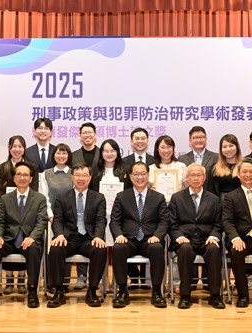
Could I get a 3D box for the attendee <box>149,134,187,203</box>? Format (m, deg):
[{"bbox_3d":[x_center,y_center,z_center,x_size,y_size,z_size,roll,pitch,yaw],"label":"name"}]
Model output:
[{"bbox_3d":[0.438,0.490,6.321,0.430,1.639,0.340,0,-3,2],"label":"attendee"}]

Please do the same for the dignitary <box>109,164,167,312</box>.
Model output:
[{"bbox_3d":[0.125,0.598,5.595,0.540,1.310,0.760,0,-3,0],"label":"dignitary"}]

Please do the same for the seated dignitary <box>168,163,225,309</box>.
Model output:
[{"bbox_3d":[0.655,0.616,5.660,0.530,1.311,0.740,0,-3,4],"label":"seated dignitary"}]

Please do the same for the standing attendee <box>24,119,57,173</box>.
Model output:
[{"bbox_3d":[-0.893,0.386,6.422,0.500,1.826,0.320,0,-3,-4],"label":"standing attendee"}]

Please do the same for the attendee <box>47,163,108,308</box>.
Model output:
[{"bbox_3d":[-0.430,0.603,5.595,0.540,1.300,0.760,0,-3,0],"label":"attendee"}]

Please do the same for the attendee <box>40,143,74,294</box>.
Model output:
[{"bbox_3d":[-0.700,0.532,6.332,0.450,1.557,0.300,0,-3,-4],"label":"attendee"}]

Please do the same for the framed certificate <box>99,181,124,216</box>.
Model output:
[{"bbox_3d":[-0.137,0.320,5.941,0.245,0.330,0.020,0,-3,0],"label":"framed certificate"}]

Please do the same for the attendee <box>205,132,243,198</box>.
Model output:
[{"bbox_3d":[1.077,0.483,6.335,0.440,1.654,0.300,0,-3,6],"label":"attendee"}]

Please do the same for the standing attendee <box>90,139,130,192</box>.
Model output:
[{"bbox_3d":[-0.181,0.508,6.377,0.430,1.609,0.320,0,-3,-1],"label":"standing attendee"}]

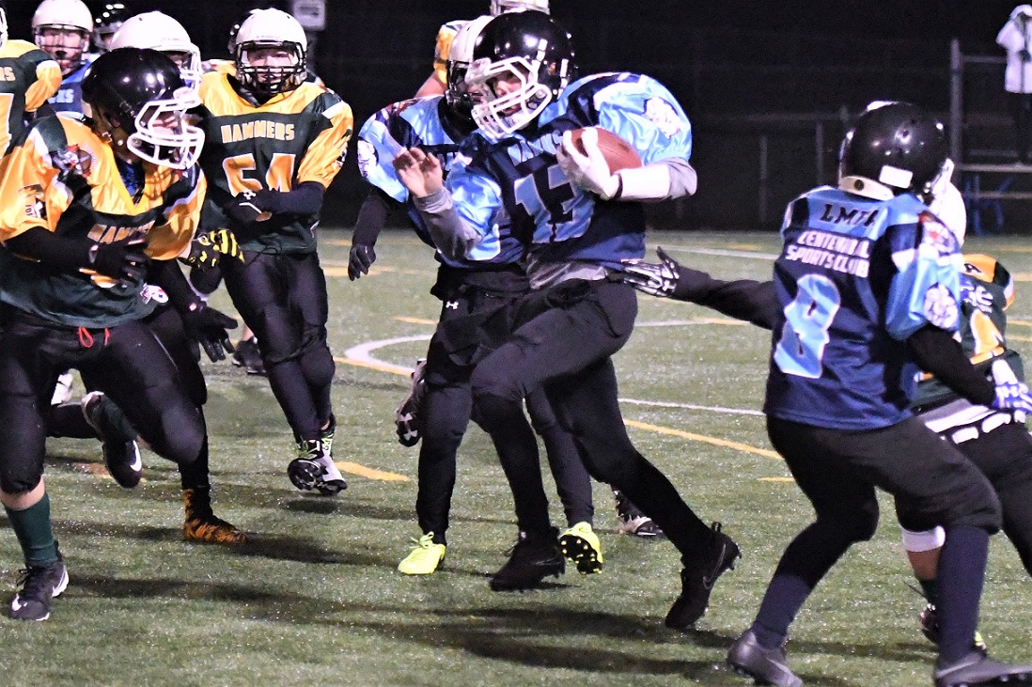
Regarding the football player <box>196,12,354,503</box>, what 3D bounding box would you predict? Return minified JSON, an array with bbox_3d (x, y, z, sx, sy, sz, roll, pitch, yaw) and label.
[{"bbox_3d":[-0.815,-0.306,12.400,0.600,1.650,0.520,1,5,7],"label":"football player"}]

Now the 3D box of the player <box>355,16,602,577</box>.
[{"bbox_3d":[-0.110,-0.136,10.700,0.740,1.640,0.550,1,5,9],"label":"player"}]

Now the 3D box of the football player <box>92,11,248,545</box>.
[{"bbox_3d":[-1.117,-0.201,11.450,0.800,1.640,0.620,4,6,37],"label":"football player"}]

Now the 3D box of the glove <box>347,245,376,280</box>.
[{"bbox_3d":[-0.447,-0.235,10.750,0.090,0.120,0.100,2,5,18],"label":"glove"}]

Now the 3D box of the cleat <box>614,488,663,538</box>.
[{"bbox_3d":[0.389,0.527,11.450,0.280,0.140,0.110,5,7,44],"label":"cleat"}]

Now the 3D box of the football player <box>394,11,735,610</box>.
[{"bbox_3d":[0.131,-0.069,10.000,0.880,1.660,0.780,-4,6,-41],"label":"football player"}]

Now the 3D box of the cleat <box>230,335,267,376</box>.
[{"bbox_3d":[-1.221,0.060,17.000,0.110,0.140,0.280,-3,6,-30],"label":"cleat"}]

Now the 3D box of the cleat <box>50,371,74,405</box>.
[{"bbox_3d":[-1.895,0.191,15.350,0.105,0.130,0.280,2,5,17],"label":"cleat"}]

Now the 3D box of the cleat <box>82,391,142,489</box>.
[{"bbox_3d":[-1.136,0.272,10.400,0.130,0.280,0.105,-18,4,46],"label":"cleat"}]

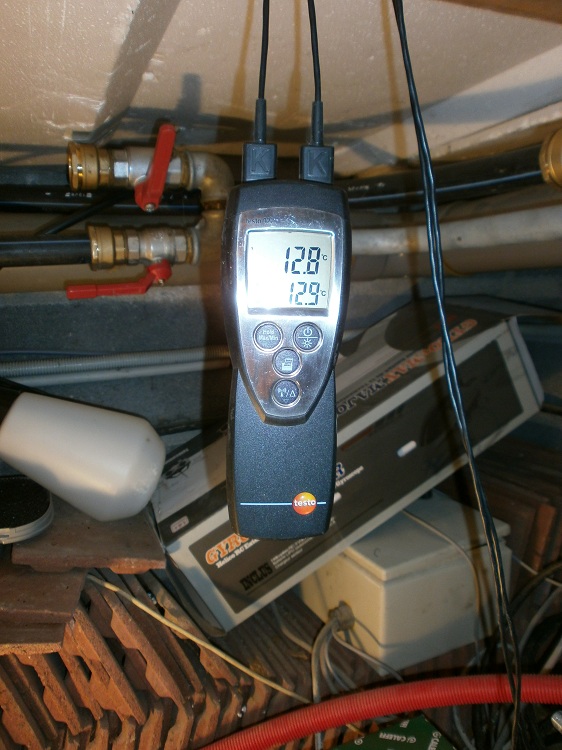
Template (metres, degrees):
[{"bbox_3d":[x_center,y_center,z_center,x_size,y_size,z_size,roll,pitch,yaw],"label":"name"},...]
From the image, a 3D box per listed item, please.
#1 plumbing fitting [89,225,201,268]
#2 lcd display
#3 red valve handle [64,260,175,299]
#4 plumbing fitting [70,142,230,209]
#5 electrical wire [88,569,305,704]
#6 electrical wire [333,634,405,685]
[{"bbox_3d":[-0.160,-0.149,0.680,0.120,0.050,0.050,-4,16,-20],"label":"plumbing fitting"},{"bbox_3d":[0.004,-0.051,0.283,0.041,0.040,0.006,1,7,-4],"label":"lcd display"},{"bbox_3d":[-0.185,-0.111,0.680,0.118,0.045,0.026,-6,14,-24],"label":"red valve handle"},{"bbox_3d":[-0.148,-0.229,0.665,0.178,0.070,0.058,-4,16,-20],"label":"plumbing fitting"},{"bbox_3d":[-0.091,0.270,0.605,0.267,0.018,0.018,22,21,15],"label":"electrical wire"},{"bbox_3d":[0.089,0.296,0.608,0.079,0.018,0.015,27,24,18],"label":"electrical wire"}]

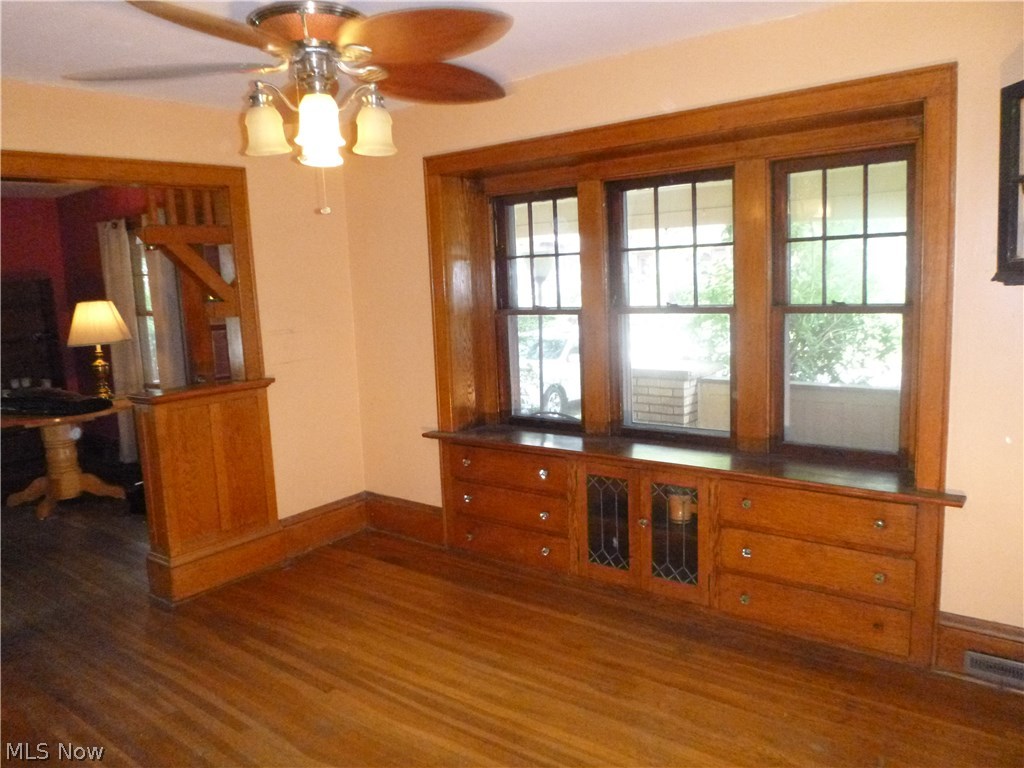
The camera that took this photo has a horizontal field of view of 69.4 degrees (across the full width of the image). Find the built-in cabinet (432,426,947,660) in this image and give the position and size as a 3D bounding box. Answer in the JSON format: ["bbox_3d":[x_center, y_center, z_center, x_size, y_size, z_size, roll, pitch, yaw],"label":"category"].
[{"bbox_3d":[0.699,0.664,3.716,2.679,0.695,0.493,4,11,36],"label":"built-in cabinet"}]

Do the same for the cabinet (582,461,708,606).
[{"bbox_3d":[0.730,0.688,3.722,0.688,0.628,0.390,4,11,36],"label":"cabinet"}]

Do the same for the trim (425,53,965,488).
[{"bbox_3d":[0.680,-0.439,3.559,2.507,1.533,0.405,4,11,36],"label":"trim"}]

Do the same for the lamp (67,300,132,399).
[{"bbox_3d":[-3.234,-0.259,5.813,0.439,0.774,0.439,4,11,36],"label":"lamp"}]

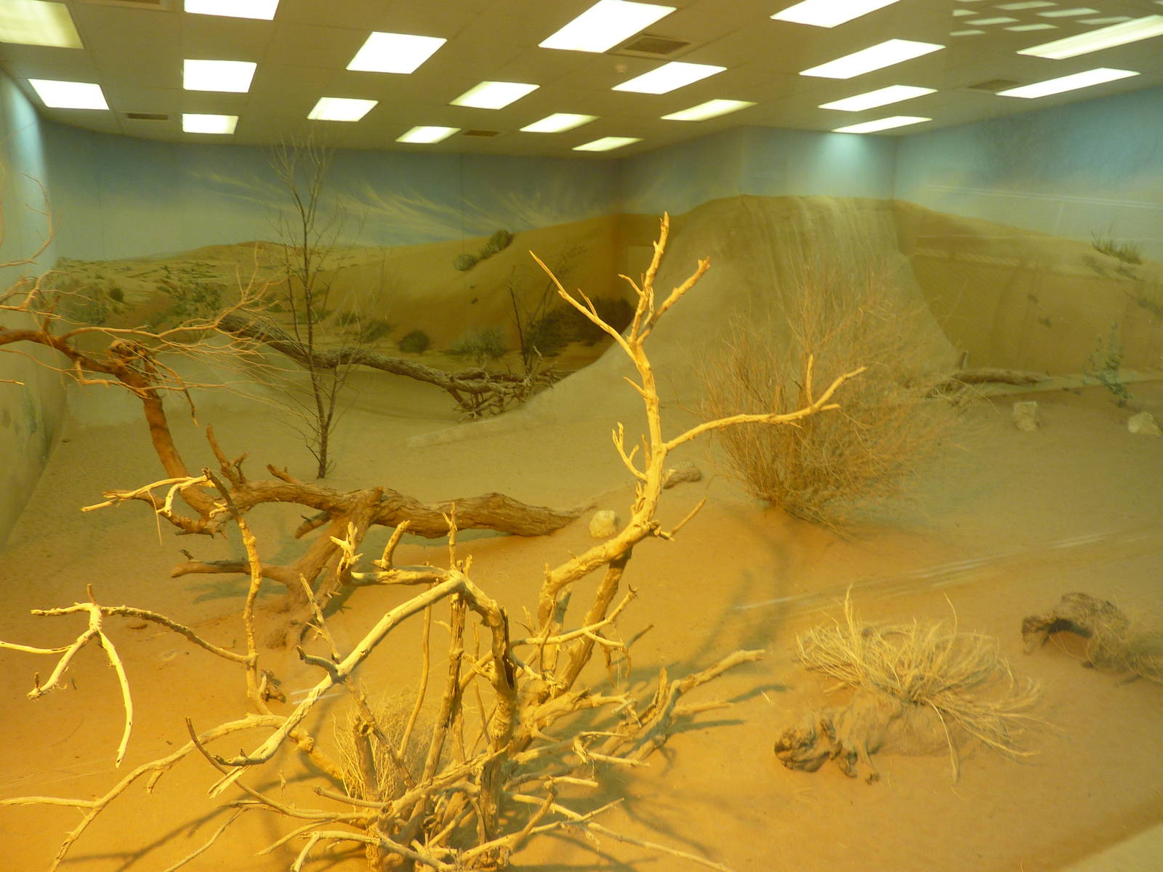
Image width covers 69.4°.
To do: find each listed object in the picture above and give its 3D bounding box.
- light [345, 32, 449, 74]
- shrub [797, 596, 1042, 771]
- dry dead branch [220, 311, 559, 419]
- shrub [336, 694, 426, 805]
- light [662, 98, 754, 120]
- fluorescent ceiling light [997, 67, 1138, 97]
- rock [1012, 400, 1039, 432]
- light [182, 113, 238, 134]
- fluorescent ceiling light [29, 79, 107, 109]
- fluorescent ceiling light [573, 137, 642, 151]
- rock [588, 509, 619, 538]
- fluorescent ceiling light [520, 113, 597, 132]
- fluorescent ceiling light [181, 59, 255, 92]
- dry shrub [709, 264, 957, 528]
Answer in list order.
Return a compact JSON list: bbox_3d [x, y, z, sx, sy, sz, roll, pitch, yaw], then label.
[{"bbox_3d":[-1.451,-2.970,6.492,0.570,0.070,1.160,-6,12,-24],"label":"light"},{"bbox_3d":[1.120,0.749,2.766,0.800,0.380,0.700,-1,11,0],"label":"shrub"},{"bbox_3d":[-2.218,-0.888,9.872,3.600,1.100,0.750,-4,11,-11],"label":"dry dead branch"},{"bbox_3d":[-0.576,0.903,2.454,0.320,0.310,0.300,-1,11,0],"label":"shrub"},{"bbox_3d":[1.359,-3.524,9.056,0.570,0.070,1.160,-6,12,-24],"label":"light"},{"bbox_3d":[4.548,-3.330,7.899,0.570,0.070,1.160,-6,12,-24],"label":"fluorescent ceiling light"},{"bbox_3d":[4.169,-0.185,7.868,0.230,0.250,0.200,5,12,28],"label":"rock"},{"bbox_3d":[-4.083,-3.431,9.229,0.560,0.070,1.160,-6,12,-24],"label":"light"},{"bbox_3d":[-4.662,-3.121,7.693,0.560,0.070,1.160,-6,12,-24],"label":"fluorescent ceiling light"},{"bbox_3d":[0.338,-3.939,11.332,0.560,0.070,1.160,-6,12,-24],"label":"fluorescent ceiling light"},{"bbox_3d":[0.131,0.507,5.003,0.180,0.140,0.170,-1,11,1],"label":"rock"},{"bbox_3d":[-0.267,-3.606,9.680,0.560,0.070,1.160,-6,12,-24],"label":"fluorescent ceiling light"},{"bbox_3d":[-3.059,-3.050,7.083,0.570,0.070,1.160,-6,12,-24],"label":"fluorescent ceiling light"},{"bbox_3d":[1.522,-0.284,5.134,1.500,1.550,1.350,-1,11,0],"label":"dry shrub"}]

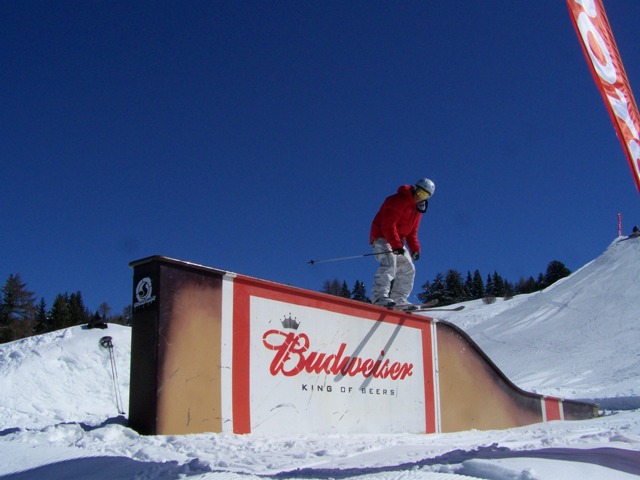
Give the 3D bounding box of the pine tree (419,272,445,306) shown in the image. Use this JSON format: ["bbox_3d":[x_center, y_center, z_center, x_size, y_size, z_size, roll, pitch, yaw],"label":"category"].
[{"bbox_3d":[14.283,6.533,90.000,3.330,4.740,3.330,-1,-9,0],"label":"pine tree"}]

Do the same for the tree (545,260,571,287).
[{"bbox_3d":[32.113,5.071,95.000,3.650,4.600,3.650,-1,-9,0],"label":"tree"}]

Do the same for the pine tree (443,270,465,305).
[{"bbox_3d":[17.101,6.405,90.000,2.950,5.000,2.950,-1,-9,0],"label":"pine tree"}]

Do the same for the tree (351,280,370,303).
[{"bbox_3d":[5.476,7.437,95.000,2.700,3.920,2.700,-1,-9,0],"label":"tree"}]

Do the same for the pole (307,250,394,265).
[{"bbox_3d":[0.428,0.200,8.250,1.150,0.070,0.070,-7,-10,5],"label":"pole"}]

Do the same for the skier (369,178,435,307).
[{"bbox_3d":[0.986,0.030,8.500,0.640,1.560,0.560,-6,-10,28],"label":"skier"}]

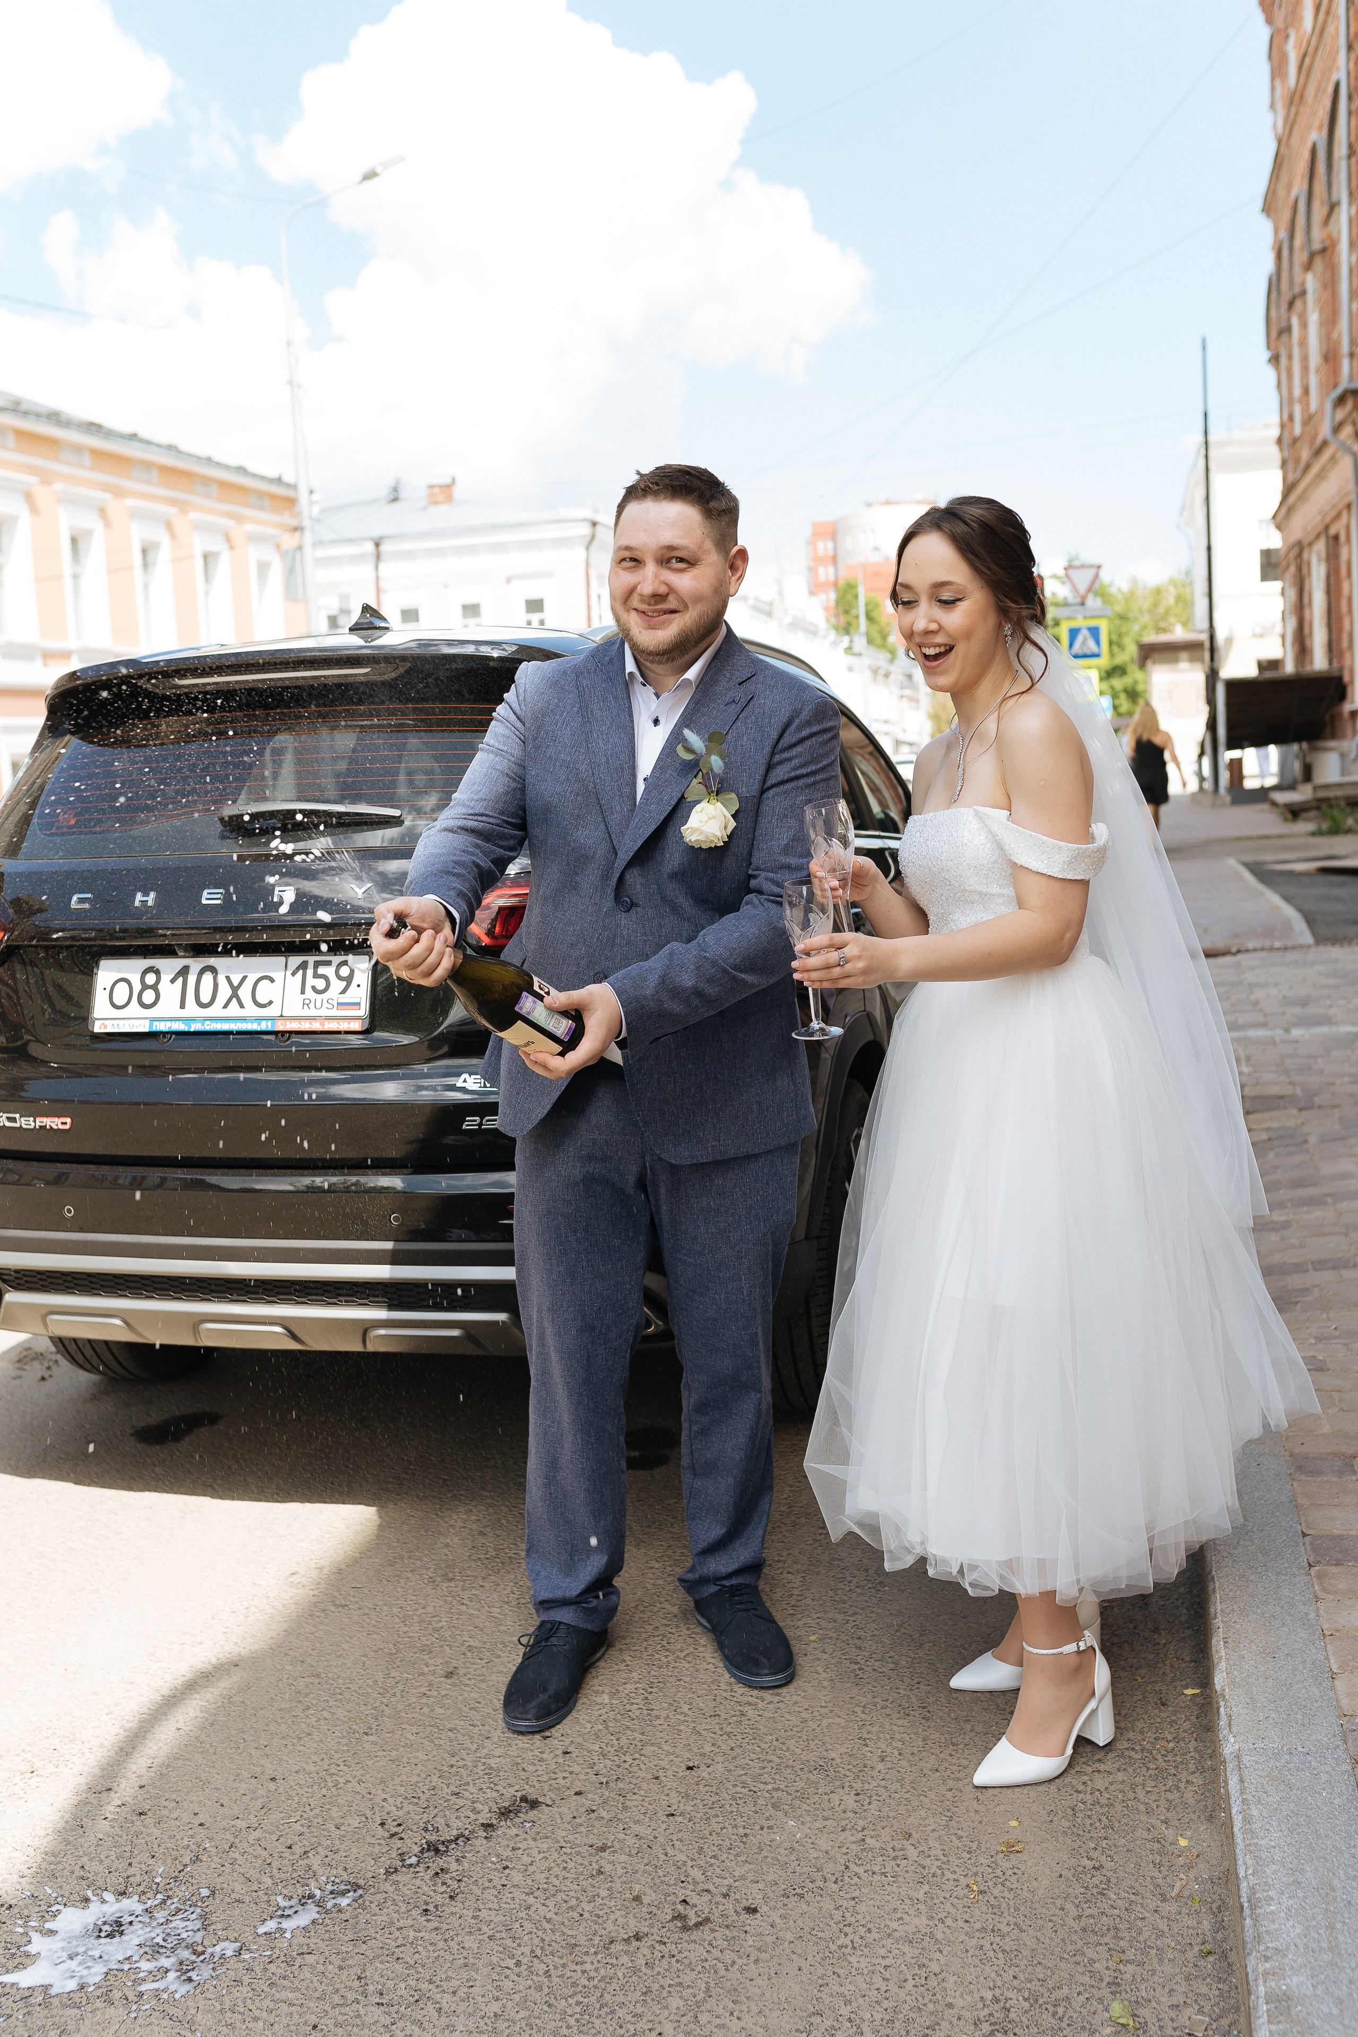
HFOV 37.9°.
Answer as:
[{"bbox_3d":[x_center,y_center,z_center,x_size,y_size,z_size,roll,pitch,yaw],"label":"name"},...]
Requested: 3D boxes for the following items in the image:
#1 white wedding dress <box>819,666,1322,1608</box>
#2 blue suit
[{"bbox_3d":[0.522,0.111,2.730,0.700,1.250,0.660,-6,7,-31],"label":"white wedding dress"},{"bbox_3d":[-0.064,0.151,2.820,0.600,1.440,0.430,-1,6,15],"label":"blue suit"}]

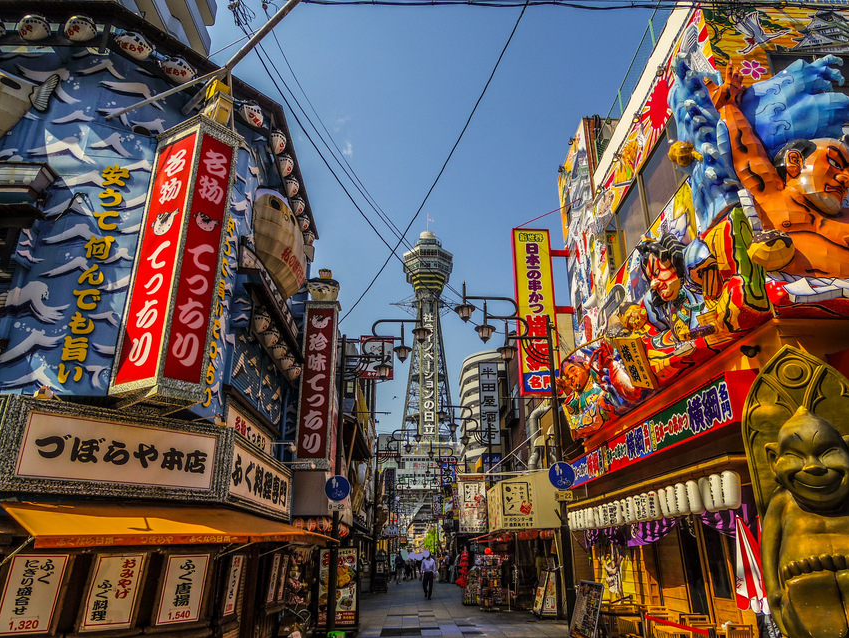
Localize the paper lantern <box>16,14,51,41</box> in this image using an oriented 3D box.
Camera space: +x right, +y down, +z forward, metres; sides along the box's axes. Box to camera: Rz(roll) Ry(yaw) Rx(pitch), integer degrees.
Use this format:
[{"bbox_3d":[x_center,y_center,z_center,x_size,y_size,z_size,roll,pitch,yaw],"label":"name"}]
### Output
[{"bbox_3d":[-6.345,-4.728,9.186,0.500,0.430,0.400,0,-22,-1],"label":"paper lantern"}]

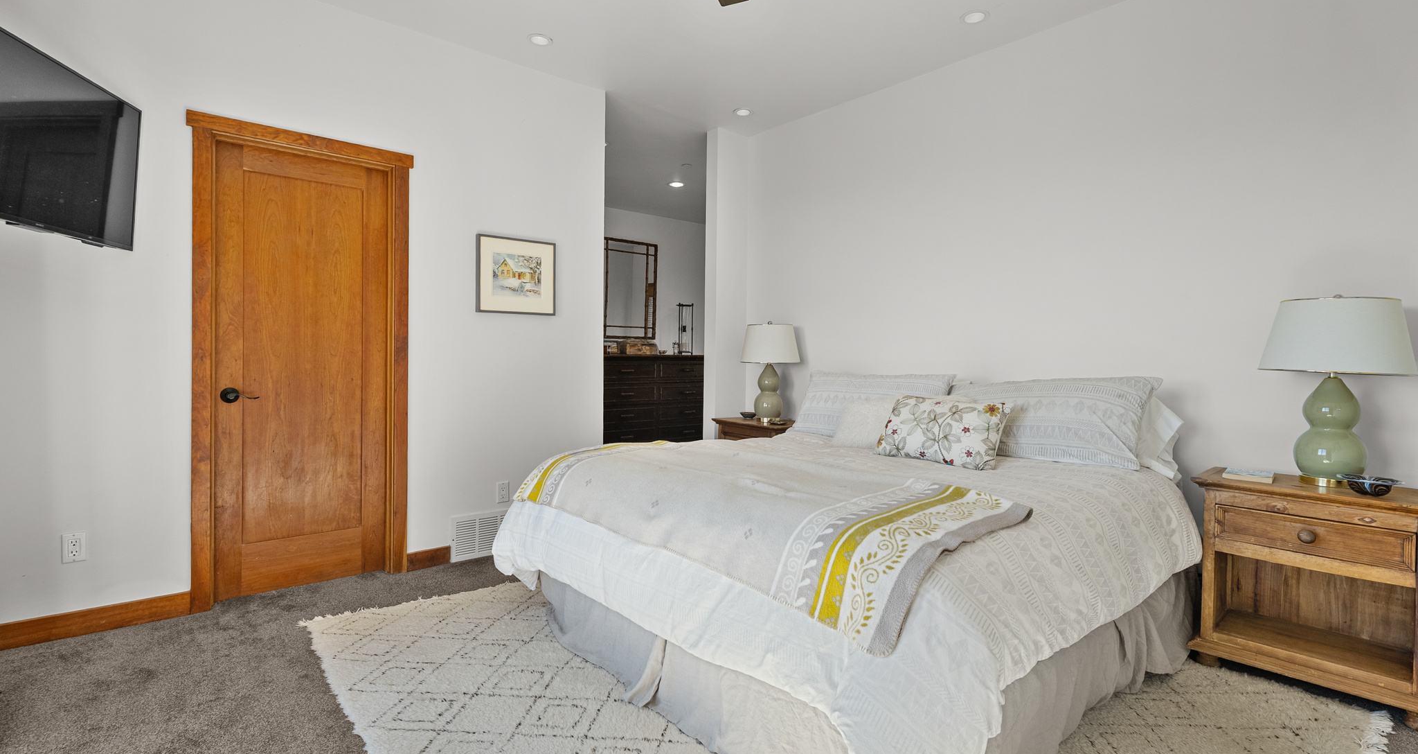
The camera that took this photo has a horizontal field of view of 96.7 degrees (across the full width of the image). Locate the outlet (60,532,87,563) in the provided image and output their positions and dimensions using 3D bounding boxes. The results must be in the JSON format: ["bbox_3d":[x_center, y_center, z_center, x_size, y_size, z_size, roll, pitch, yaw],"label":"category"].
[{"bbox_3d":[-2.491,0.670,2.475,0.070,0.114,0.010,0,2,-40],"label":"outlet"}]

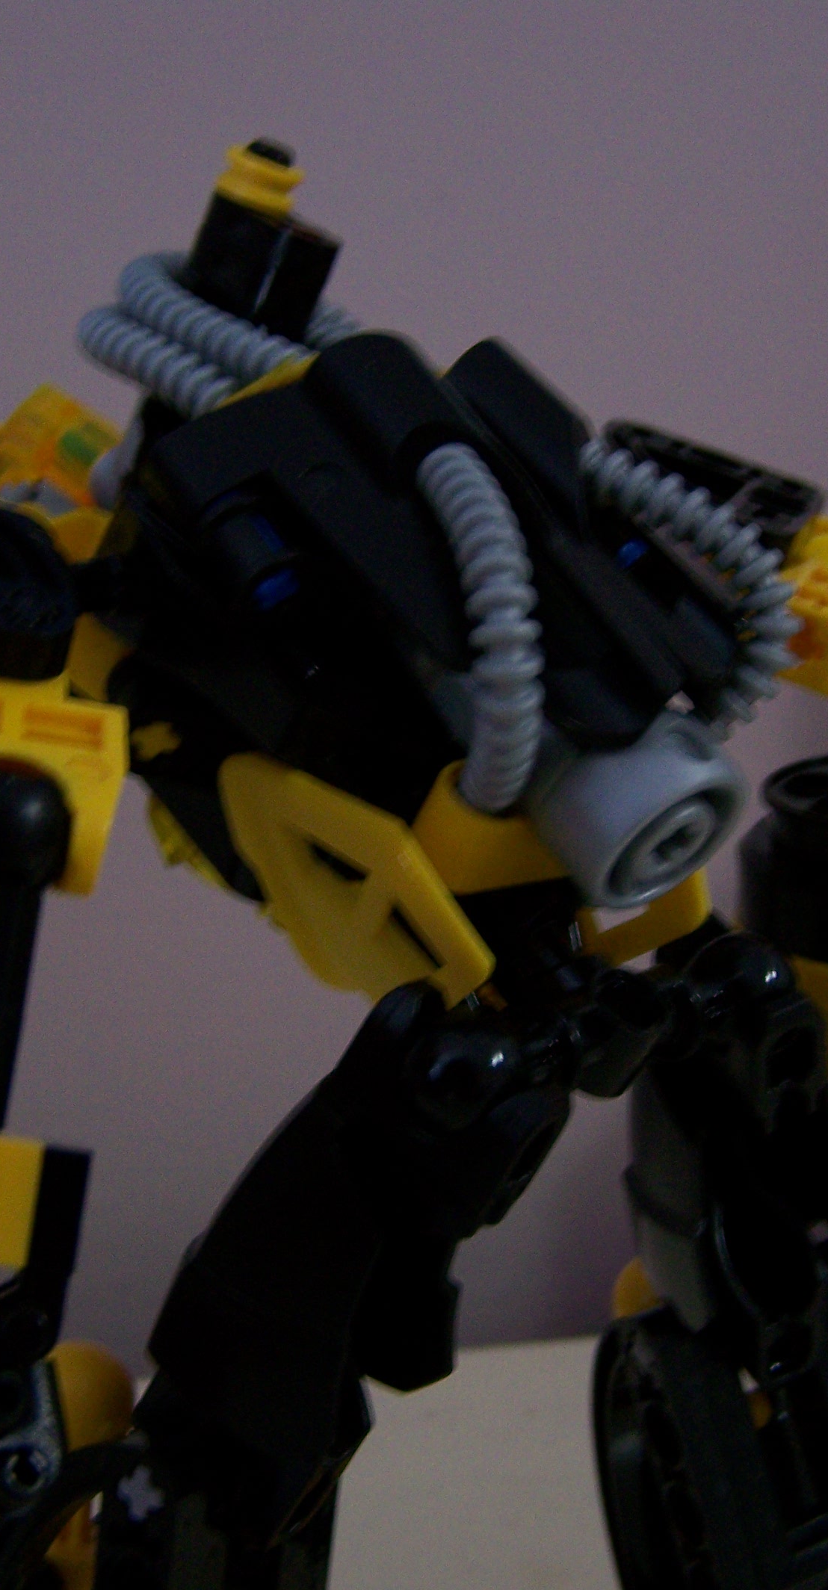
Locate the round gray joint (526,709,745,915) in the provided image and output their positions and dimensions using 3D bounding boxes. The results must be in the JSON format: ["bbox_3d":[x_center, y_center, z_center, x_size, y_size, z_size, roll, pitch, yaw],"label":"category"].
[{"bbox_3d":[0.017,0.001,0.180,0.012,0.016,0.015,49,31,19],"label":"round gray joint"}]

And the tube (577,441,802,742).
[{"bbox_3d":[0.024,-0.018,0.197,0.009,0.026,0.015,-25,0,-34],"label":"tube"}]

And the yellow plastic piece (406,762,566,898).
[{"bbox_3d":[0.005,0.003,0.166,0.013,0.009,0.011,10,9,-14],"label":"yellow plastic piece"}]

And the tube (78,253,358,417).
[{"bbox_3d":[-0.019,-0.044,0.223,0.025,0.013,0.018,19,13,0],"label":"tube"}]

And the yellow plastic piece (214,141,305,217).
[{"bbox_3d":[-0.015,-0.059,0.225,0.007,0.004,0.007,19,13,0],"label":"yellow plastic piece"}]

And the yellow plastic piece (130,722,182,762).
[{"bbox_3d":[-0.024,-0.005,0.217,0.005,0.005,0.005,21,0,18],"label":"yellow plastic piece"}]

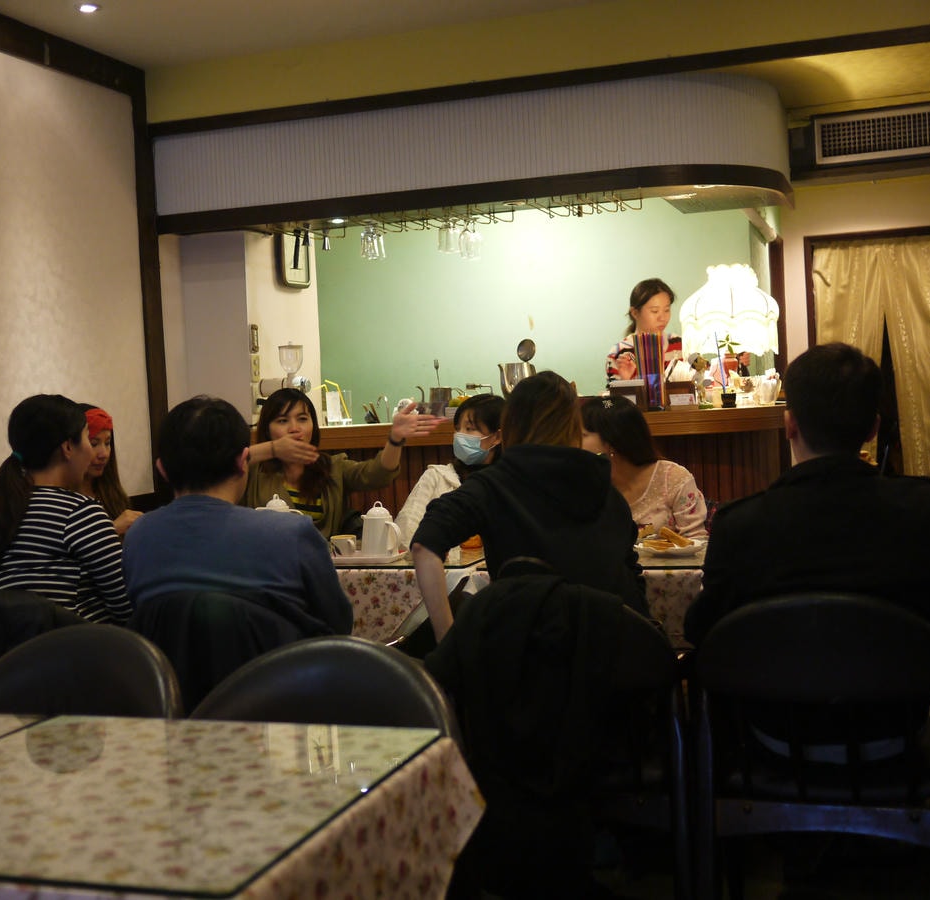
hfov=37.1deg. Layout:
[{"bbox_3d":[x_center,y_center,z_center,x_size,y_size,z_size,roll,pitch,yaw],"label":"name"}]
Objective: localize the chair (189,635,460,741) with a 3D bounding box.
[{"bbox_3d":[-0.291,0.747,2.269,0.530,0.800,0.540,-2,2,18],"label":"chair"}]

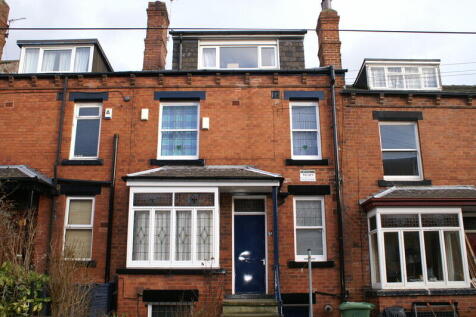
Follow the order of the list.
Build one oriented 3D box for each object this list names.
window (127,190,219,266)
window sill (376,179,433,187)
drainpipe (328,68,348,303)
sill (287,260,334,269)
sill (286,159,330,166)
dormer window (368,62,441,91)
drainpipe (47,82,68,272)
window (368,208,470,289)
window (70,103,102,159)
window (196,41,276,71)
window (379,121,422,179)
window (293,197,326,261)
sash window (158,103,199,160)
[{"bbox_3d":[-1.494,1.671,10.526,2.128,1.860,0.600,0,-13,1],"label":"window"},{"bbox_3d":[4.482,0.692,11.820,1.418,0.170,0.220,0,-12,0],"label":"window sill"},{"bbox_3d":[2.690,0.529,11.737,0.131,6.354,0.160,0,-12,0],"label":"drainpipe"},{"bbox_3d":[1.782,2.604,10.679,1.127,0.142,0.170,0,-13,1],"label":"sill"},{"bbox_3d":[1.769,0.127,11.241,1.097,0.148,0.170,0,-13,1],"label":"sill"},{"bbox_3d":[4.856,-2.394,12.741,2.151,0.821,0.150,0,-12,0],"label":"dormer window"},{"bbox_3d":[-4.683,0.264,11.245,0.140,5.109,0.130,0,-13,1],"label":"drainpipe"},{"bbox_3d":[4.503,2.251,11.051,2.136,1.911,0.820,0,-12,0],"label":"window"},{"bbox_3d":[-4.262,-0.788,12.282,0.795,1.683,0.120,0,-12,0],"label":"window"},{"bbox_3d":[0.027,-3.053,12.871,2.396,0.928,0.150,0,-12,0],"label":"window"},{"bbox_3d":[4.240,-0.181,11.389,1.010,1.561,0.110,0,-13,1],"label":"window"},{"bbox_3d":[1.814,1.778,10.989,0.775,1.587,0.110,0,-13,1],"label":"window"},{"bbox_3d":[-1.550,-0.720,11.617,1.071,1.560,0.110,0,-13,1],"label":"sash window"}]

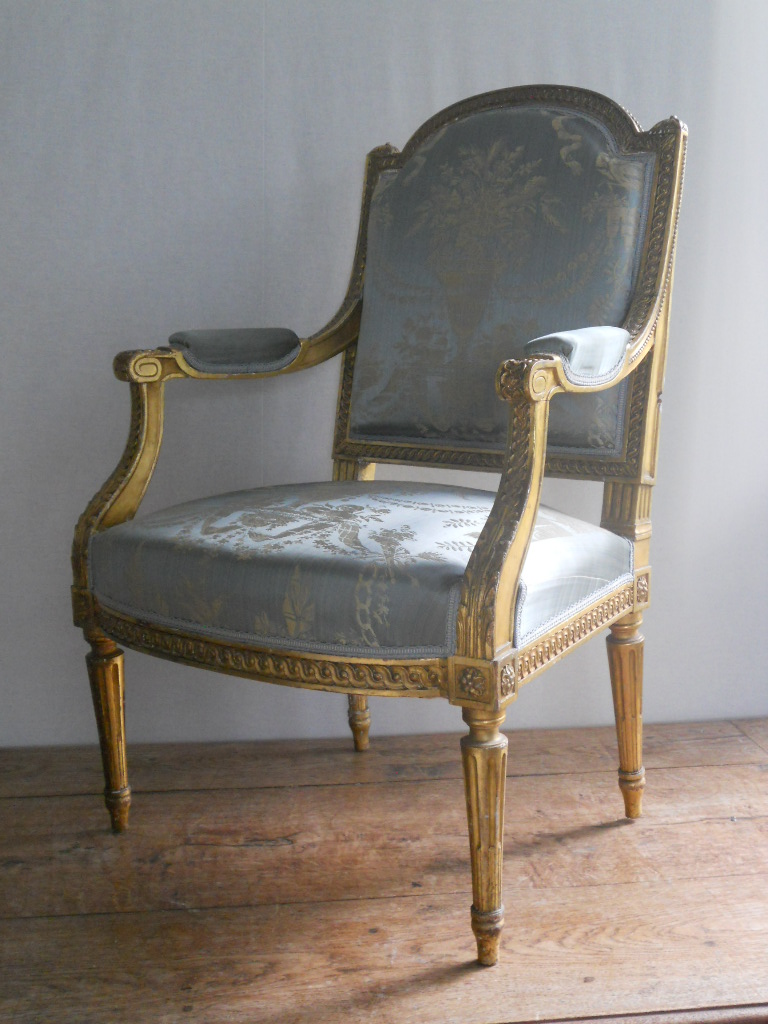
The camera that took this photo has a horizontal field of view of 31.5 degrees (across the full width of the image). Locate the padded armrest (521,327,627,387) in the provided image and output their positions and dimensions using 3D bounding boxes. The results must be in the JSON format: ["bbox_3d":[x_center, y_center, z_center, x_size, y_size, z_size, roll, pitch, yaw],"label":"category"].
[{"bbox_3d":[0.211,-0.172,1.511,0.064,0.064,0.201,4,12,31],"label":"padded armrest"}]

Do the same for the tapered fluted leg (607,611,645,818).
[{"bbox_3d":[0.317,0.258,1.754,0.049,0.286,0.049,-2,10,0],"label":"tapered fluted leg"}]

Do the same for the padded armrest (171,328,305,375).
[{"bbox_3d":[-0.207,-0.217,1.855,0.201,0.064,0.064,-11,13,-41],"label":"padded armrest"}]

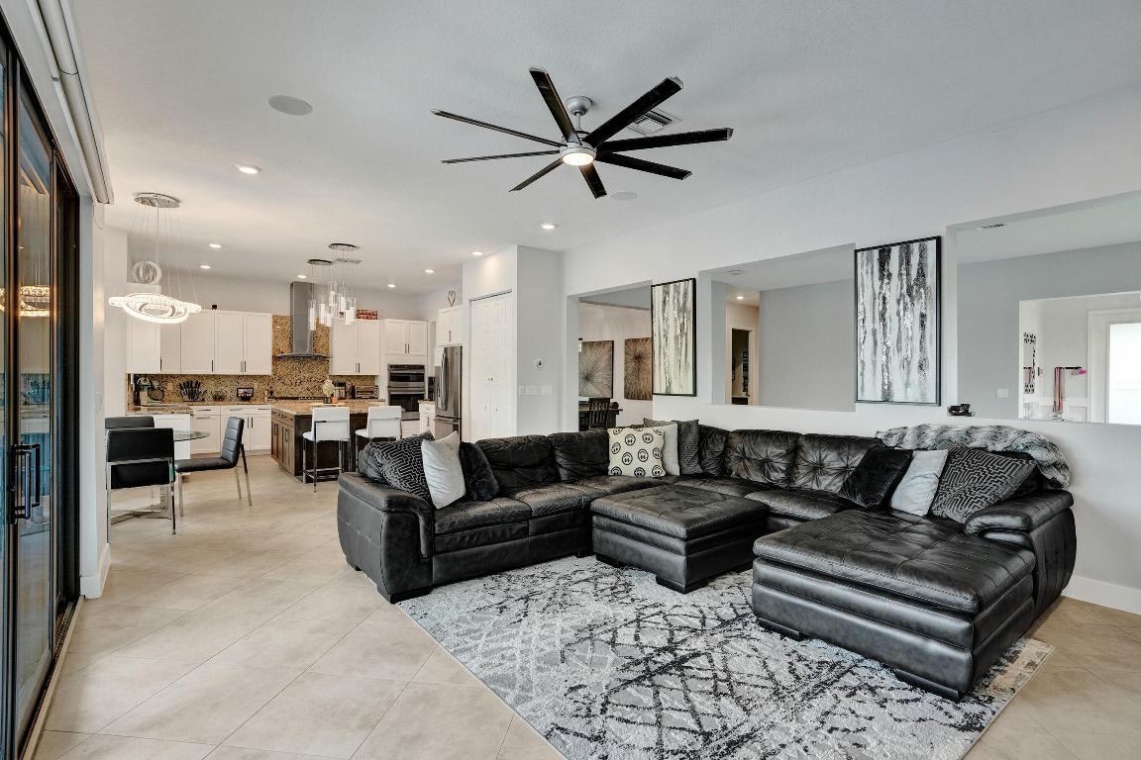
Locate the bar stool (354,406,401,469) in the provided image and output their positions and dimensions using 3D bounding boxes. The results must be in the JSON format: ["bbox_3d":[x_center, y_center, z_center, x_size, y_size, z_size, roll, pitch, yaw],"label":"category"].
[{"bbox_3d":[-2.495,0.818,6.628,0.440,0.970,0.550,0,0,-39],"label":"bar stool"}]

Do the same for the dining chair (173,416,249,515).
[{"bbox_3d":[-3.681,0.851,5.214,0.460,0.910,0.630,0,0,43],"label":"dining chair"}]

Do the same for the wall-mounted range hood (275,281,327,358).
[{"bbox_3d":[-4.869,-1.079,9.218,0.880,1.370,0.490,0,0,-39],"label":"wall-mounted range hood"}]

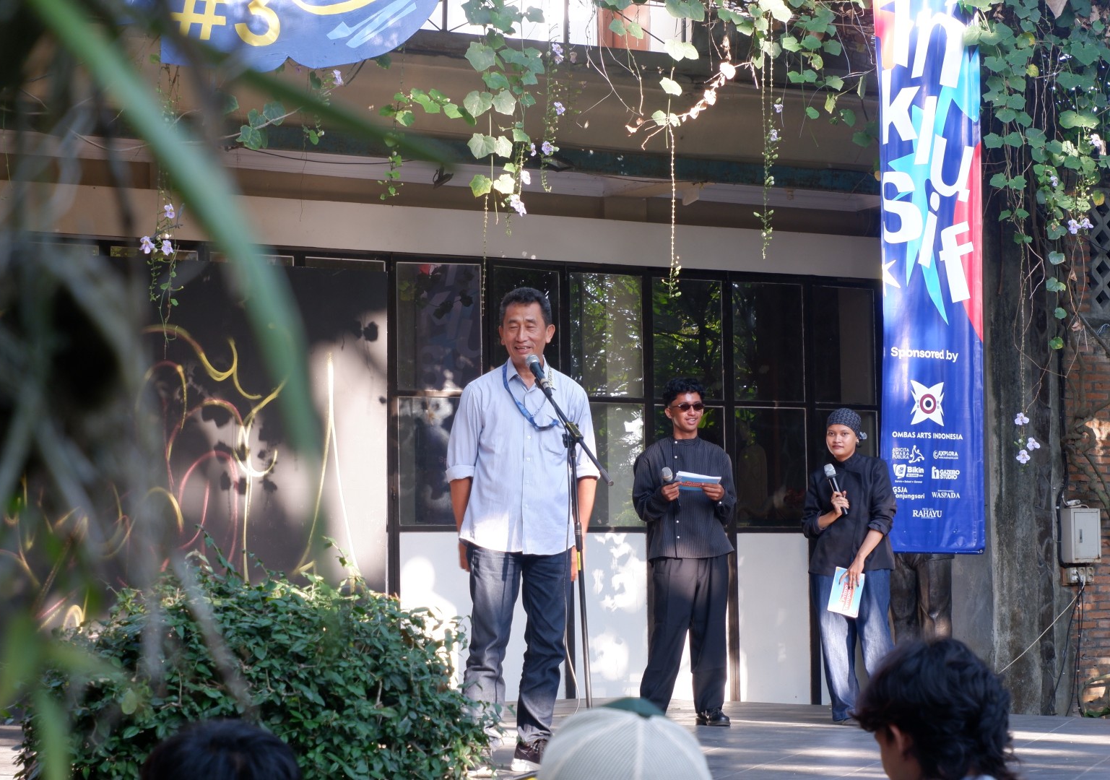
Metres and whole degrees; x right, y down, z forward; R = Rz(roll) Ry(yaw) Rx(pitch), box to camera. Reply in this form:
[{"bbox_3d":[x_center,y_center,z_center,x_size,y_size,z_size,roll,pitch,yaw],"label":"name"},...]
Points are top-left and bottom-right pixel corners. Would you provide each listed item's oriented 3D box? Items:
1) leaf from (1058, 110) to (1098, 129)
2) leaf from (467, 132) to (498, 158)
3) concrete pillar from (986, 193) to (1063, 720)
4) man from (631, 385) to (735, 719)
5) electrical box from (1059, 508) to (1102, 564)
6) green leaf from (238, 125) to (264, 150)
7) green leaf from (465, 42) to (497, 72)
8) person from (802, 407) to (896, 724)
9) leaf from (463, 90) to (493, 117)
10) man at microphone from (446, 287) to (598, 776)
[{"bbox_3d":[2.595,-1.338,12.400,0.199,0.091,0.110,-1,-5,6],"label":"leaf"},{"bbox_3d":[-0.386,-1.300,13.300,0.155,0.140,0.060,-1,-5,-3],"label":"leaf"},{"bbox_3d":[2.889,0.350,15.400,0.380,3.350,0.320,2,-6,-31],"label":"concrete pillar"},{"bbox_3d":[0.631,0.799,12.300,0.510,1.710,0.380,0,-5,-10],"label":"man"},{"bbox_3d":[3.404,0.948,16.200,0.260,0.355,0.115,2,-6,-31],"label":"electrical box"},{"bbox_3d":[-1.471,-1.222,12.100,0.126,0.121,0.050,0,-5,-6],"label":"green leaf"},{"bbox_3d":[-0.395,-1.772,13.300,0.165,0.155,0.060,-1,-5,-3],"label":"green leaf"},{"bbox_3d":[1.436,0.856,12.367,0.440,1.540,0.360,-2,-5,14],"label":"person"},{"bbox_3d":[-0.375,-1.387,12.100,0.147,0.136,0.050,-1,-5,0],"label":"leaf"},{"bbox_3d":[-0.130,0.486,9.070,0.550,1.720,0.340,-1,-5,3],"label":"man at microphone"}]

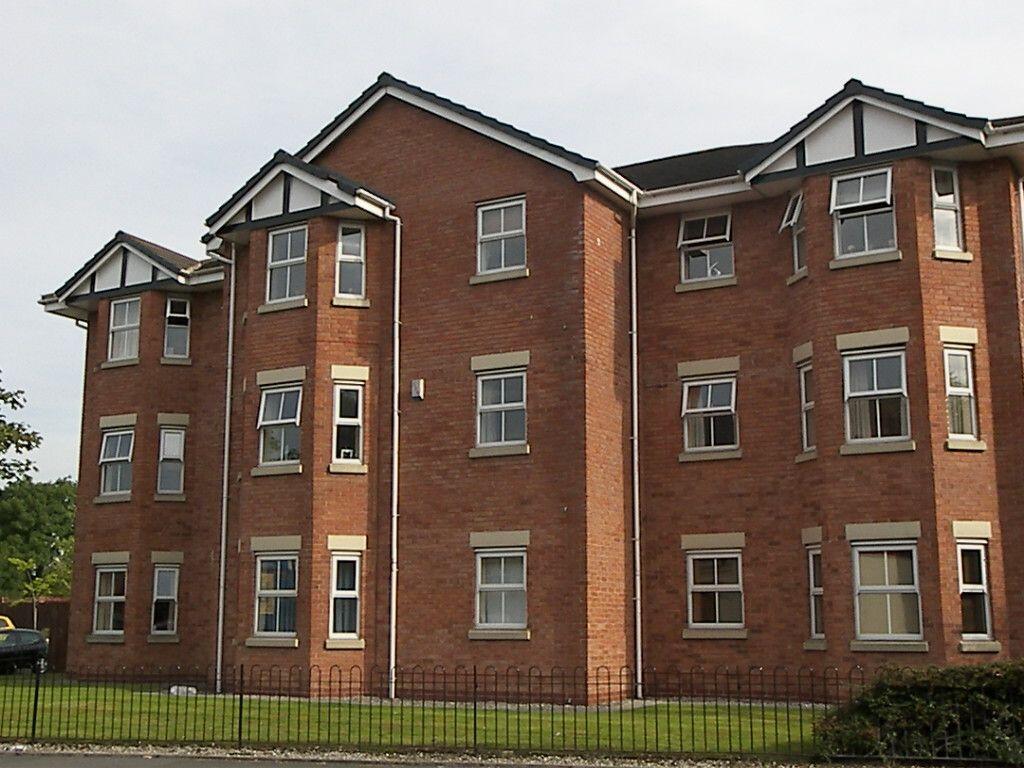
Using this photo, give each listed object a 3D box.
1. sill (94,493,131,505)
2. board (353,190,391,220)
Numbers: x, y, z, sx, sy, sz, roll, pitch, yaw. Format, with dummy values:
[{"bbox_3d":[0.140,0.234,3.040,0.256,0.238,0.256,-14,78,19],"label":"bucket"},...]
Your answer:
[{"bbox_3d":[-7.721,2.238,27.612,1.020,0.140,0.120,-6,-11,30],"label":"sill"},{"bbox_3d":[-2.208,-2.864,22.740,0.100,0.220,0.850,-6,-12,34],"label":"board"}]

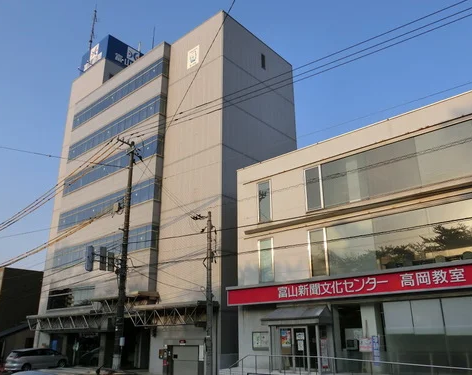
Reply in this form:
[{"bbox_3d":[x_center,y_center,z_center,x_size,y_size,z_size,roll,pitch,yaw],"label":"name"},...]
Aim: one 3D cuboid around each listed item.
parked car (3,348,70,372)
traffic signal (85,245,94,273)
[{"bbox_3d":[-15.237,13.321,32.420,1.790,1.630,4.720,-12,-23,28],"label":"parked car"},{"bbox_3d":[-7.758,3.796,22.243,0.380,1.270,0.220,-11,-23,26],"label":"traffic signal"}]

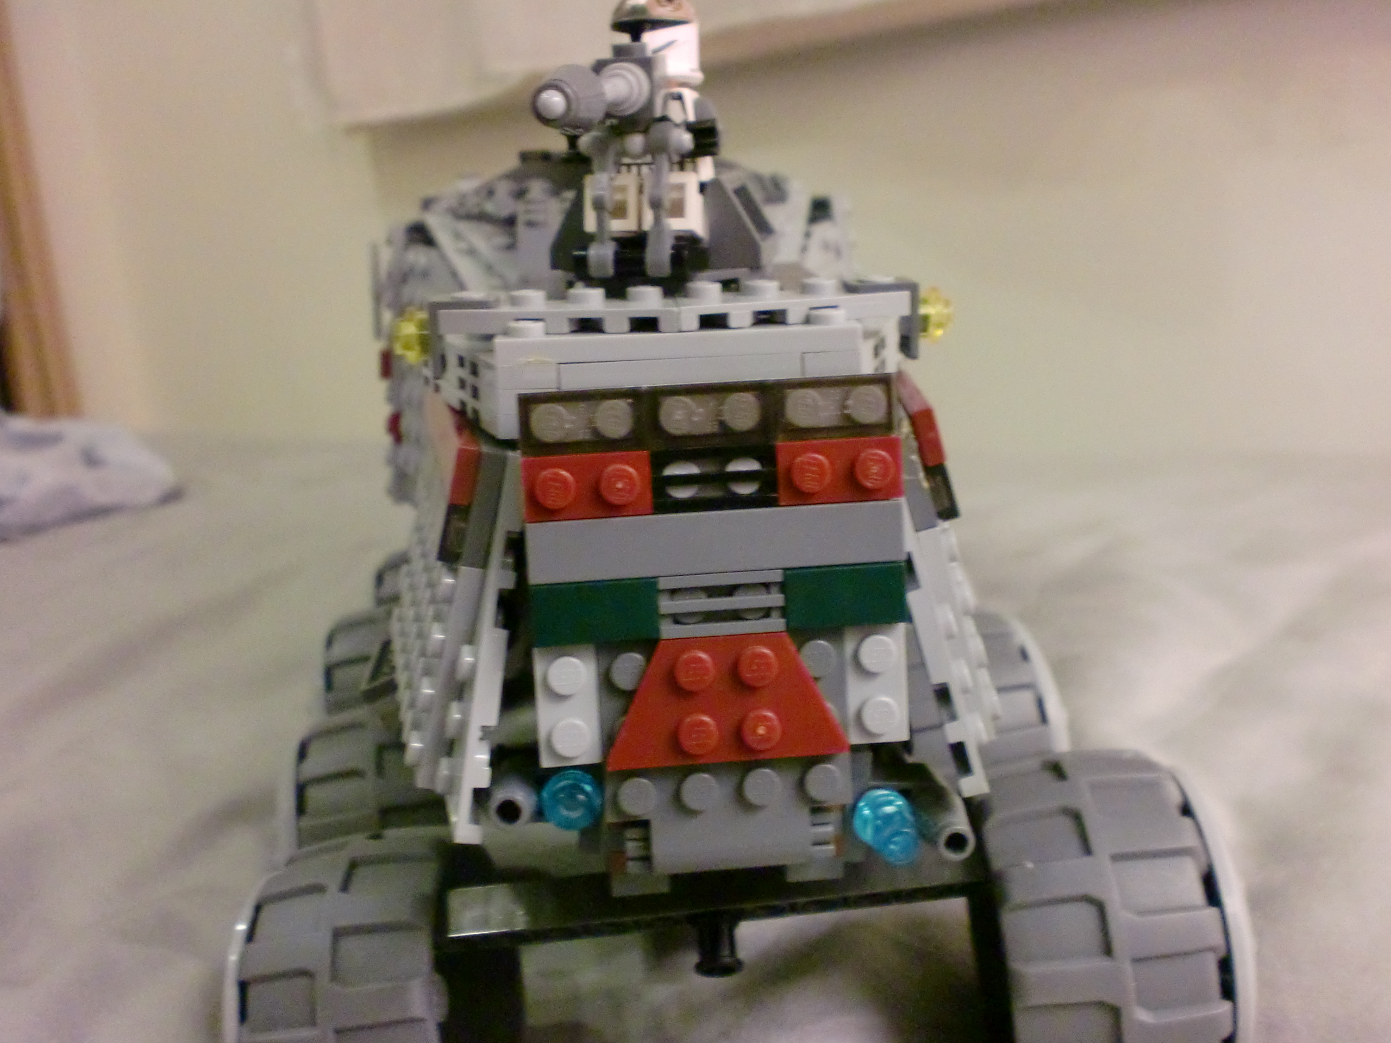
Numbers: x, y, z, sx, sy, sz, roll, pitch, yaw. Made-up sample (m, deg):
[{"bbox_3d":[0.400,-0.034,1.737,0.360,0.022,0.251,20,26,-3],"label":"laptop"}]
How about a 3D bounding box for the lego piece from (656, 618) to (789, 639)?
[{"bbox_3d":[0.003,0.014,0.181,0.016,0.002,0.003,-4,7,-4],"label":"lego piece"}]

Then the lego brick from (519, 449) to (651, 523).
[{"bbox_3d":[-0.013,-0.004,0.177,0.016,0.008,0.005,-4,7,-4],"label":"lego brick"}]

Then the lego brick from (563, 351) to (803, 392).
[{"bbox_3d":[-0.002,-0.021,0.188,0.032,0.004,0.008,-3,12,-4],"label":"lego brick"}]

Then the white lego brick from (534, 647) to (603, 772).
[{"bbox_3d":[-0.016,0.023,0.181,0.008,0.016,0.005,-4,7,-4],"label":"white lego brick"}]

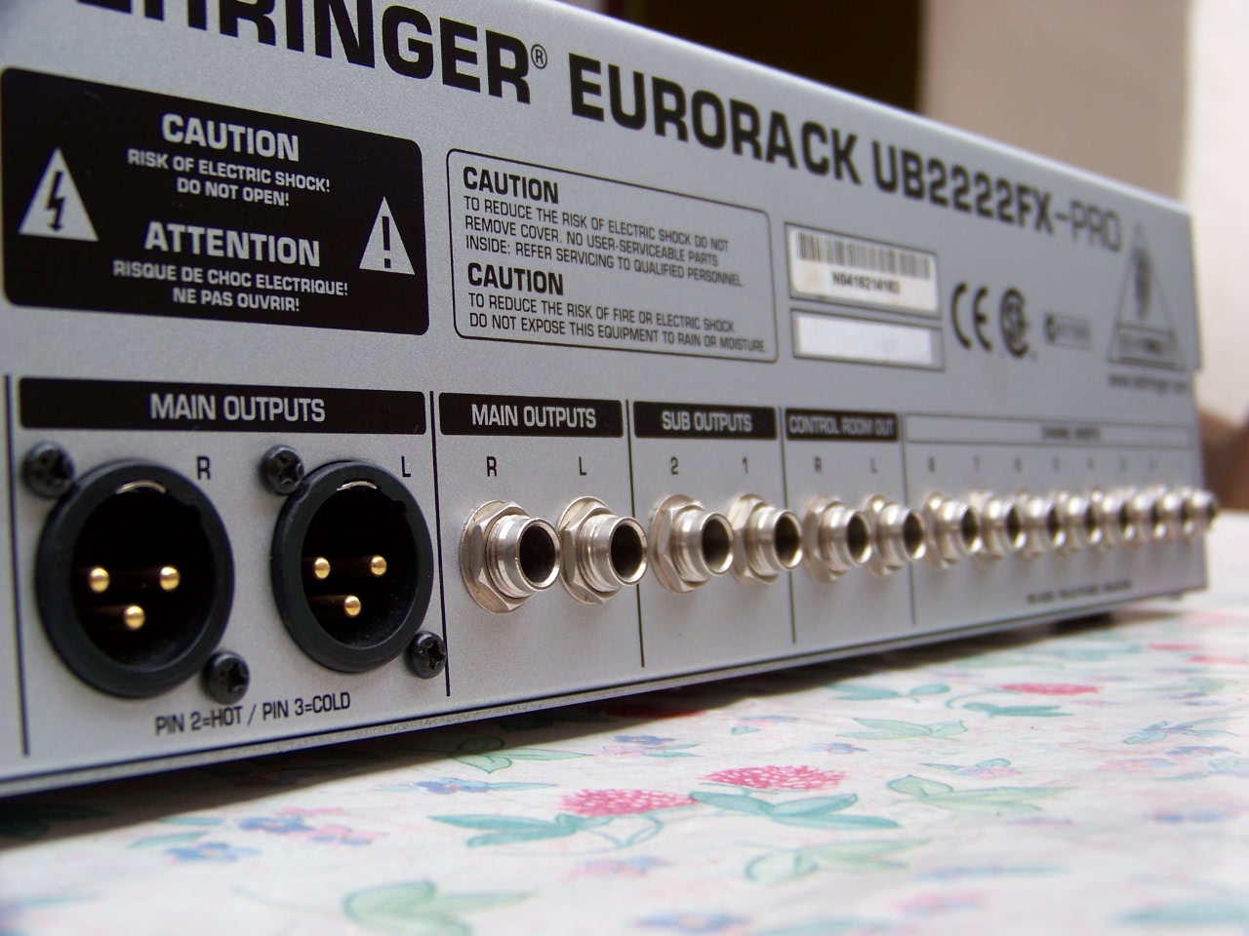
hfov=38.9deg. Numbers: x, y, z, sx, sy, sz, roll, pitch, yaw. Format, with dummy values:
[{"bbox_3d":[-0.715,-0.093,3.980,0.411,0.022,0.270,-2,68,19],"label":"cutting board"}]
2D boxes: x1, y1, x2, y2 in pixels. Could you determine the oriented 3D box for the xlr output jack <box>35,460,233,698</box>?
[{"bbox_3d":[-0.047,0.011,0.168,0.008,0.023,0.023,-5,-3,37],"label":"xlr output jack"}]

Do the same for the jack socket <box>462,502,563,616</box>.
[{"bbox_3d":[-0.012,0.010,0.204,0.007,0.013,0.013,-5,-3,37],"label":"jack socket"}]

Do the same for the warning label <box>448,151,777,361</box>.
[{"bbox_3d":[0.001,-0.026,0.231,0.001,0.022,0.069,-5,-3,37],"label":"warning label"}]

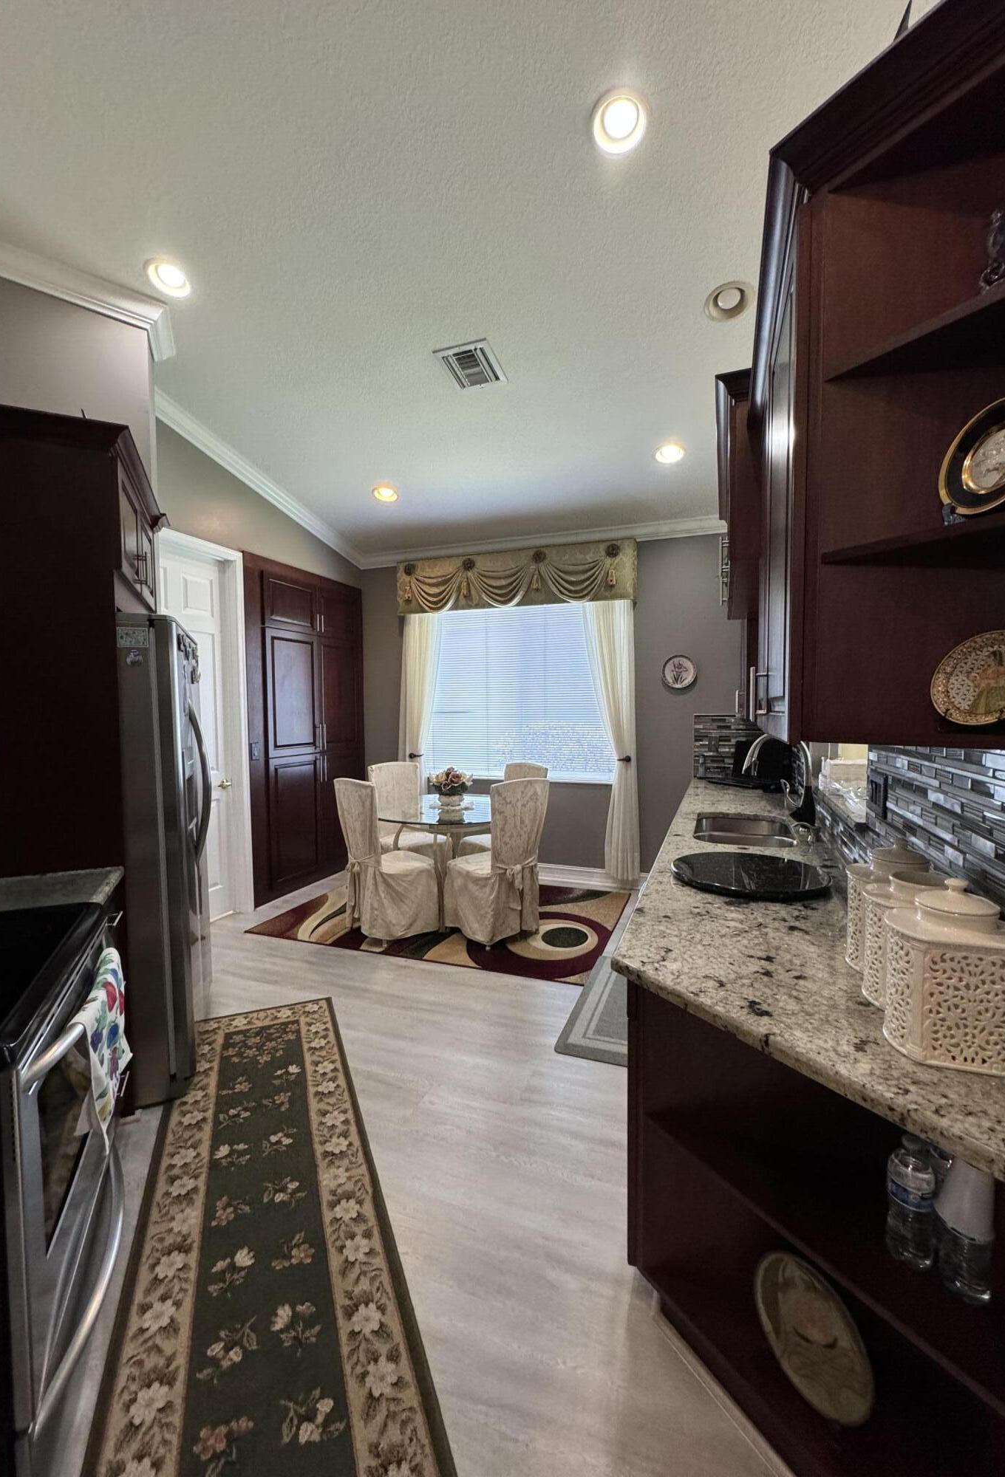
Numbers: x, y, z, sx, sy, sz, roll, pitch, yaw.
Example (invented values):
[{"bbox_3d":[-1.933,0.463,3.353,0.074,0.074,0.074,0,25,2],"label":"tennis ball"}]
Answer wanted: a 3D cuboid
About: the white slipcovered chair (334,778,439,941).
[{"bbox_3d":[-0.756,0.759,3.939,0.550,1.030,0.460,-3,4,-44],"label":"white slipcovered chair"}]

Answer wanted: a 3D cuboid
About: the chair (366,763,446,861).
[{"bbox_3d":[-0.726,0.724,4.697,0.460,1.030,0.550,-2,3,-35],"label":"chair"}]

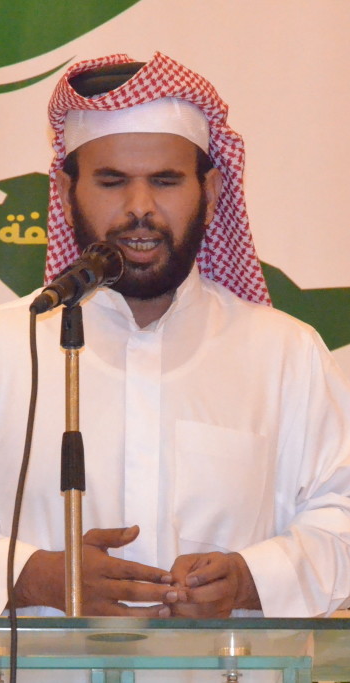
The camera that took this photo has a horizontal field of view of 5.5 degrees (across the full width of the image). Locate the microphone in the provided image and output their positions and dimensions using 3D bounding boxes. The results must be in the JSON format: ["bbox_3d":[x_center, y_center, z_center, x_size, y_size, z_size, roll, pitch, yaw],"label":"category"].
[{"bbox_3d":[-0.110,-0.066,3.940,0.054,0.056,0.200,0,16,27],"label":"microphone"}]

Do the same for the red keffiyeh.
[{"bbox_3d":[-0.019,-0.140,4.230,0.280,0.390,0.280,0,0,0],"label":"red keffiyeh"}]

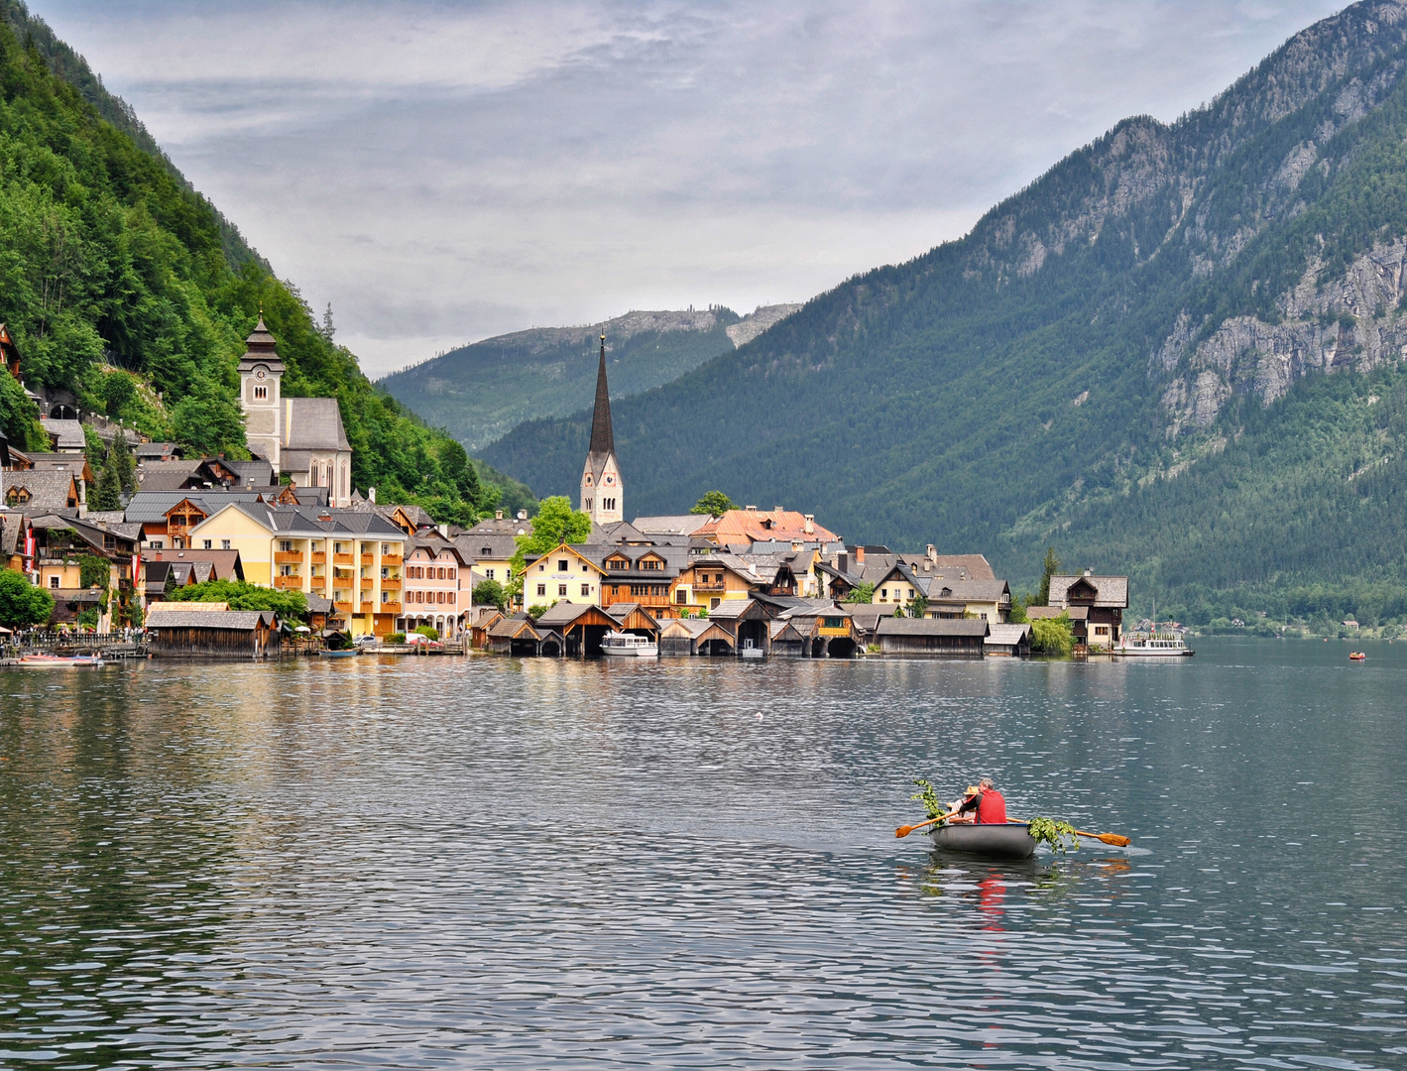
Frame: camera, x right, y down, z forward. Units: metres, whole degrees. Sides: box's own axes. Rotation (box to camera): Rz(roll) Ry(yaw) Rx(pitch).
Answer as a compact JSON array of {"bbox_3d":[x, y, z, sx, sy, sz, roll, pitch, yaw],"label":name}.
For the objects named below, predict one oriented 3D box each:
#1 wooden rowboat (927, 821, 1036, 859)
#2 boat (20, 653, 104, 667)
[{"bbox_3d":[4.100,4.500,57.200,1.350,0.580,3.500,1,-2,-22],"label":"wooden rowboat"},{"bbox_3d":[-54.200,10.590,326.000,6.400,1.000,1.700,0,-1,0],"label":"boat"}]

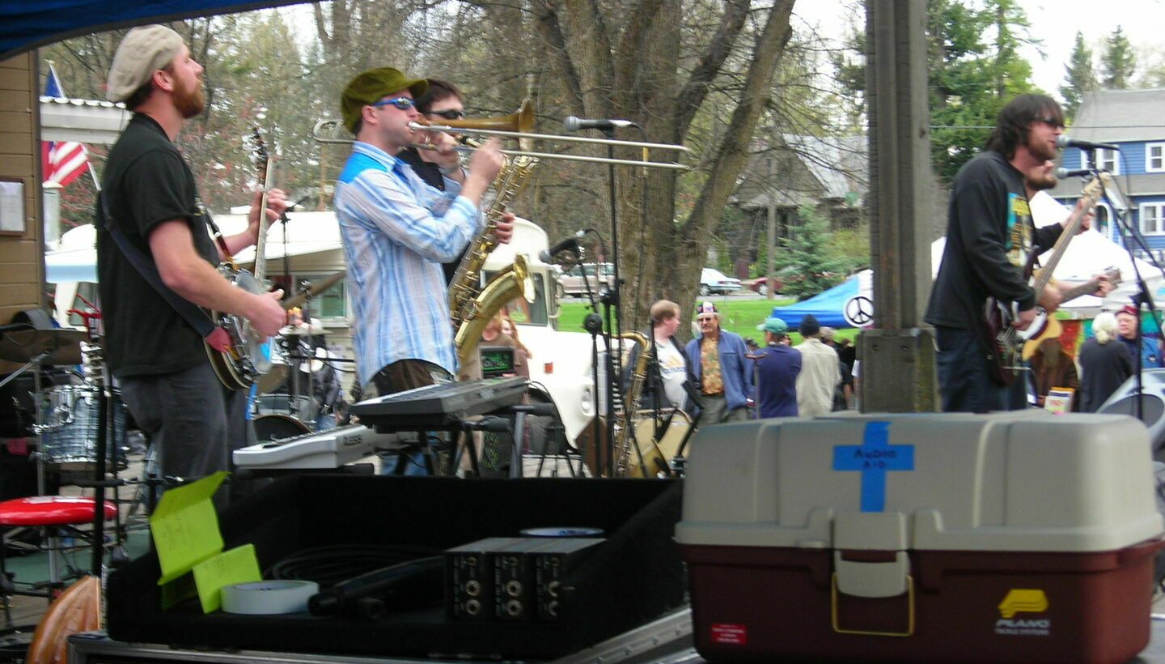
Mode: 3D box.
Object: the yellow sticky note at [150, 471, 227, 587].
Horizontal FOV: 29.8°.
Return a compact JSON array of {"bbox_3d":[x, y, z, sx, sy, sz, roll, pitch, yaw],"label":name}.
[{"bbox_3d":[-0.446,0.224,2.480,0.080,0.122,0.050,-6,-5,8],"label":"yellow sticky note"}]

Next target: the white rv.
[{"bbox_3d":[-2.770,0.140,26.400,7.100,3.000,2.400,-1,0,18],"label":"white rv"}]

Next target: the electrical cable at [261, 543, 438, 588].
[{"bbox_3d":[-0.270,0.303,2.720,0.250,0.055,0.250,-2,0,0],"label":"electrical cable"}]

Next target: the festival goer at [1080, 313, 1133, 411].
[{"bbox_3d":[4.440,0.652,18.500,0.470,1.650,0.330,-2,0,18],"label":"festival goer"}]

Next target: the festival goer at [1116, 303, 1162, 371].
[{"bbox_3d":[4.384,0.656,17.219,0.500,1.750,0.360,-1,1,20],"label":"festival goer"}]

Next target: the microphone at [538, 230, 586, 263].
[{"bbox_3d":[-0.071,-0.297,7.600,0.185,0.055,0.047,-31,0,0],"label":"microphone"}]

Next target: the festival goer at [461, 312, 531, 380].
[{"bbox_3d":[-0.737,0.649,18.518,0.520,1.660,0.360,-2,1,-6],"label":"festival goer"}]

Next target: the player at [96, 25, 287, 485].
[{"bbox_3d":[-1.061,0.075,6.070,0.500,1.830,0.580,-1,1,-3],"label":"player"}]

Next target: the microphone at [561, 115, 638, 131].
[{"bbox_3d":[0.054,-0.648,6.800,0.232,0.052,0.052,-1,0,0],"label":"microphone"}]

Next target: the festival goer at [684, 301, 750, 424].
[{"bbox_3d":[1.130,0.636,18.200,0.570,1.780,0.360,-2,0,9],"label":"festival goer"}]

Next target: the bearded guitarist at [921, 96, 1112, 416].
[{"bbox_3d":[1.625,0.020,8.200,0.620,1.790,0.600,-2,0,16],"label":"bearded guitarist"}]

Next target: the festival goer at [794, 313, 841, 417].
[{"bbox_3d":[2.326,0.706,21.520,0.490,1.780,0.340,-1,1,0],"label":"festival goer"}]

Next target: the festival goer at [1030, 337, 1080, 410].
[{"bbox_3d":[4.000,0.745,18.500,0.440,1.420,0.320,-2,0,6],"label":"festival goer"}]

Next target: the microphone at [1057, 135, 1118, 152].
[{"bbox_3d":[1.880,-0.700,8.150,0.228,0.052,0.052,7,2,9],"label":"microphone"}]

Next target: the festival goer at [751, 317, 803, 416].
[{"bbox_3d":[1.914,0.734,21.219,0.490,1.760,0.350,-2,1,-11],"label":"festival goer"}]

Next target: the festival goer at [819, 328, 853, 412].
[{"bbox_3d":[2.799,0.793,24.519,0.480,1.730,0.340,-1,1,3],"label":"festival goer"}]

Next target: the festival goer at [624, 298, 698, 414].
[{"bbox_3d":[0.590,0.650,16.200,0.520,1.780,0.360,-2,0,-38],"label":"festival goer"}]

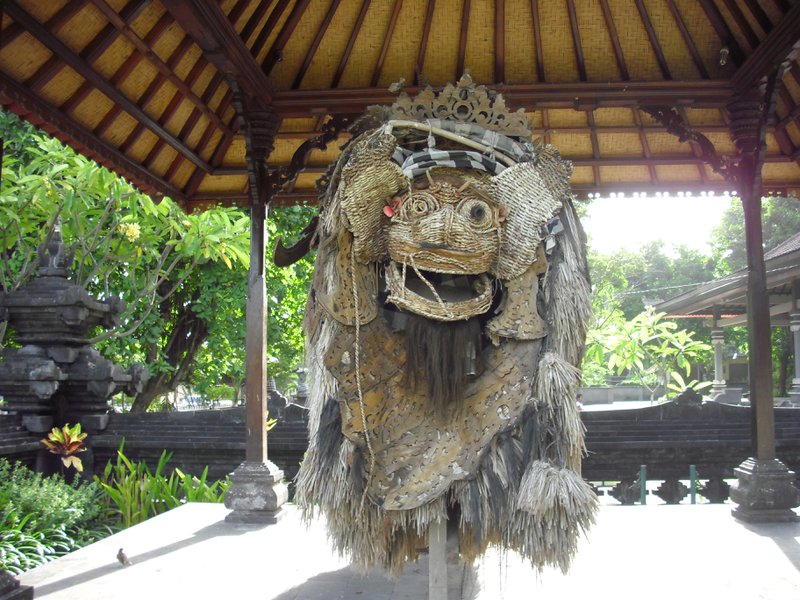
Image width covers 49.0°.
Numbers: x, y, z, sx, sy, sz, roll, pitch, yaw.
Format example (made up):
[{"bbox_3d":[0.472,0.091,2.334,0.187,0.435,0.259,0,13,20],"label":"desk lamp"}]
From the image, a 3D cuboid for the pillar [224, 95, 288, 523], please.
[{"bbox_3d":[-1.229,0.058,7.601,0.427,3.597,0.427,-1,-5,4],"label":"pillar"}]

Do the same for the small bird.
[{"bbox_3d":[-1.745,1.623,5.562,0.125,0.112,0.067,-4,-6,35],"label":"small bird"}]

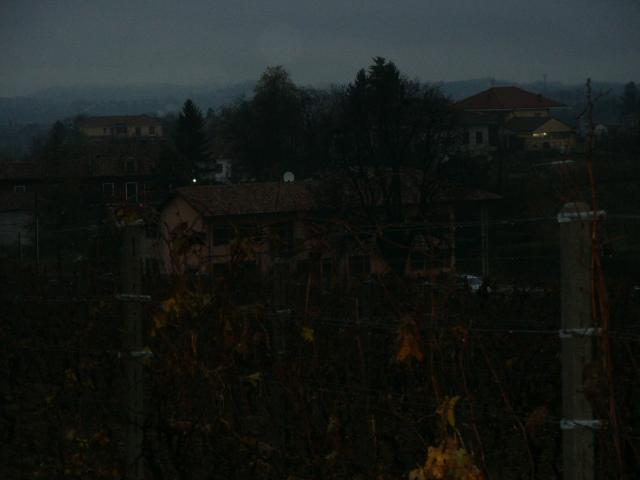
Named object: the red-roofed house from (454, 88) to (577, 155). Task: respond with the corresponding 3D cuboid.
[{"bbox_3d":[26.190,-16.268,312.000,15.682,8.910,13.000,0,3,-5],"label":"red-roofed house"}]

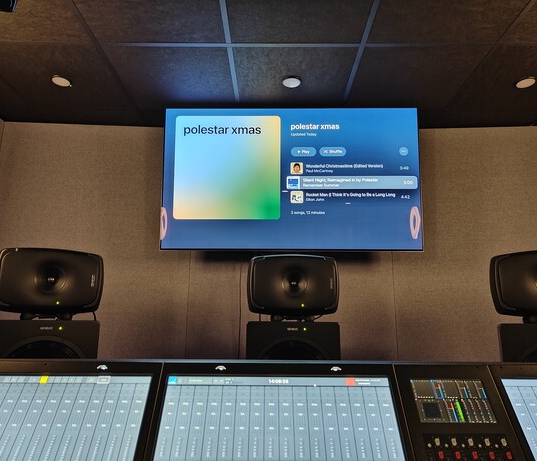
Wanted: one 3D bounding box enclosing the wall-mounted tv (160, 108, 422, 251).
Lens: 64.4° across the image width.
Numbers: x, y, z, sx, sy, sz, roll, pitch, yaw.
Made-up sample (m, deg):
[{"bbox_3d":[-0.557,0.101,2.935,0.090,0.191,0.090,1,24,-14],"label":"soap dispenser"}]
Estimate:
[{"bbox_3d":[0.133,-0.292,2.427,1.450,0.822,0.050,0,-8,0],"label":"wall-mounted tv"}]

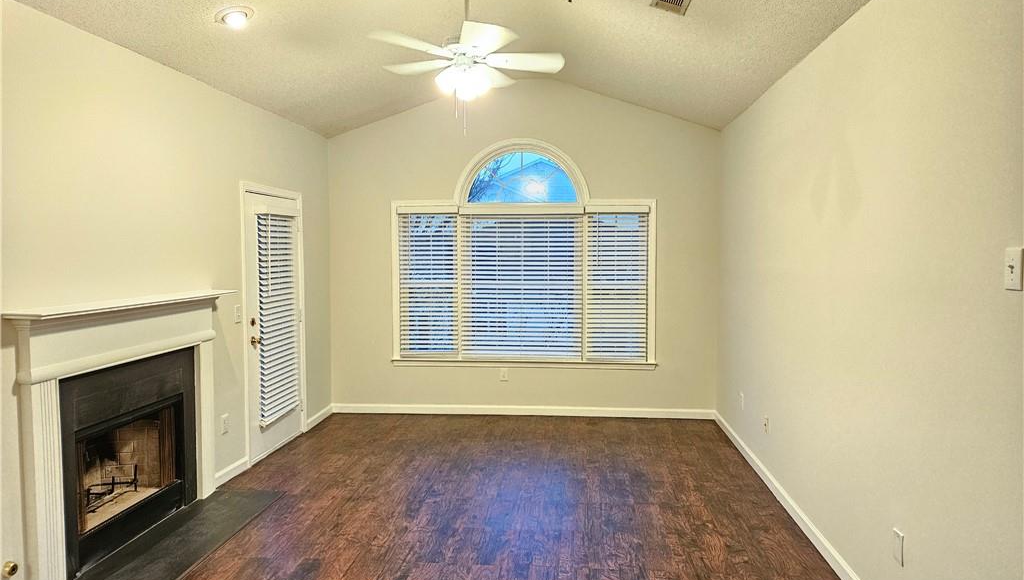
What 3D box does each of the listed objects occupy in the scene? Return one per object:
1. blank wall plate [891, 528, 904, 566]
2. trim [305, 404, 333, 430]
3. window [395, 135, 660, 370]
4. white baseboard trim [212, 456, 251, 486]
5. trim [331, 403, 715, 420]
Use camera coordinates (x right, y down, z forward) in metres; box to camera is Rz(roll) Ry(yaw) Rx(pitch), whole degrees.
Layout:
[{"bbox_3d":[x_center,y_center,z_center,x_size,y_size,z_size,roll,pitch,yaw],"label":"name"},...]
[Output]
[{"bbox_3d":[1.532,1.020,2.703,0.007,0.122,0.078,0,3,6],"label":"blank wall plate"},{"bbox_3d":[-1.760,1.159,6.284,0.017,0.090,0.629,0,3,6],"label":"trim"},{"bbox_3d":[0.093,-0.347,6.339,2.468,2.099,0.110,0,3,6],"label":"window"},{"bbox_3d":[-1.922,1.252,4.701,0.017,0.090,0.452,0,3,6],"label":"white baseboard trim"},{"bbox_3d":[0.066,1.149,6.405,3.627,0.090,0.017,0,3,6],"label":"trim"}]

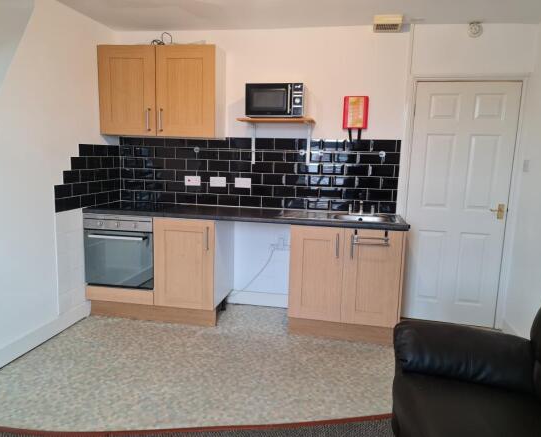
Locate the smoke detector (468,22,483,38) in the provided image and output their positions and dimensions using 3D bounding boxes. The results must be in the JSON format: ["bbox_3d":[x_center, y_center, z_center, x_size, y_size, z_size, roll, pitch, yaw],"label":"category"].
[{"bbox_3d":[1.561,-1.430,3.192,0.108,0.108,0.040,3,9,10],"label":"smoke detector"}]

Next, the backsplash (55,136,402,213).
[{"bbox_3d":[-0.248,-0.331,3.250,2.494,0.593,0.902,3,9,10],"label":"backsplash"}]

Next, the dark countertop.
[{"bbox_3d":[-0.213,-0.040,3.448,2.521,0.040,0.587,3,9,10],"label":"dark countertop"}]

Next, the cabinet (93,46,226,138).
[{"bbox_3d":[-0.908,-1.061,3.578,1.011,0.724,0.297,3,9,10],"label":"cabinet"}]

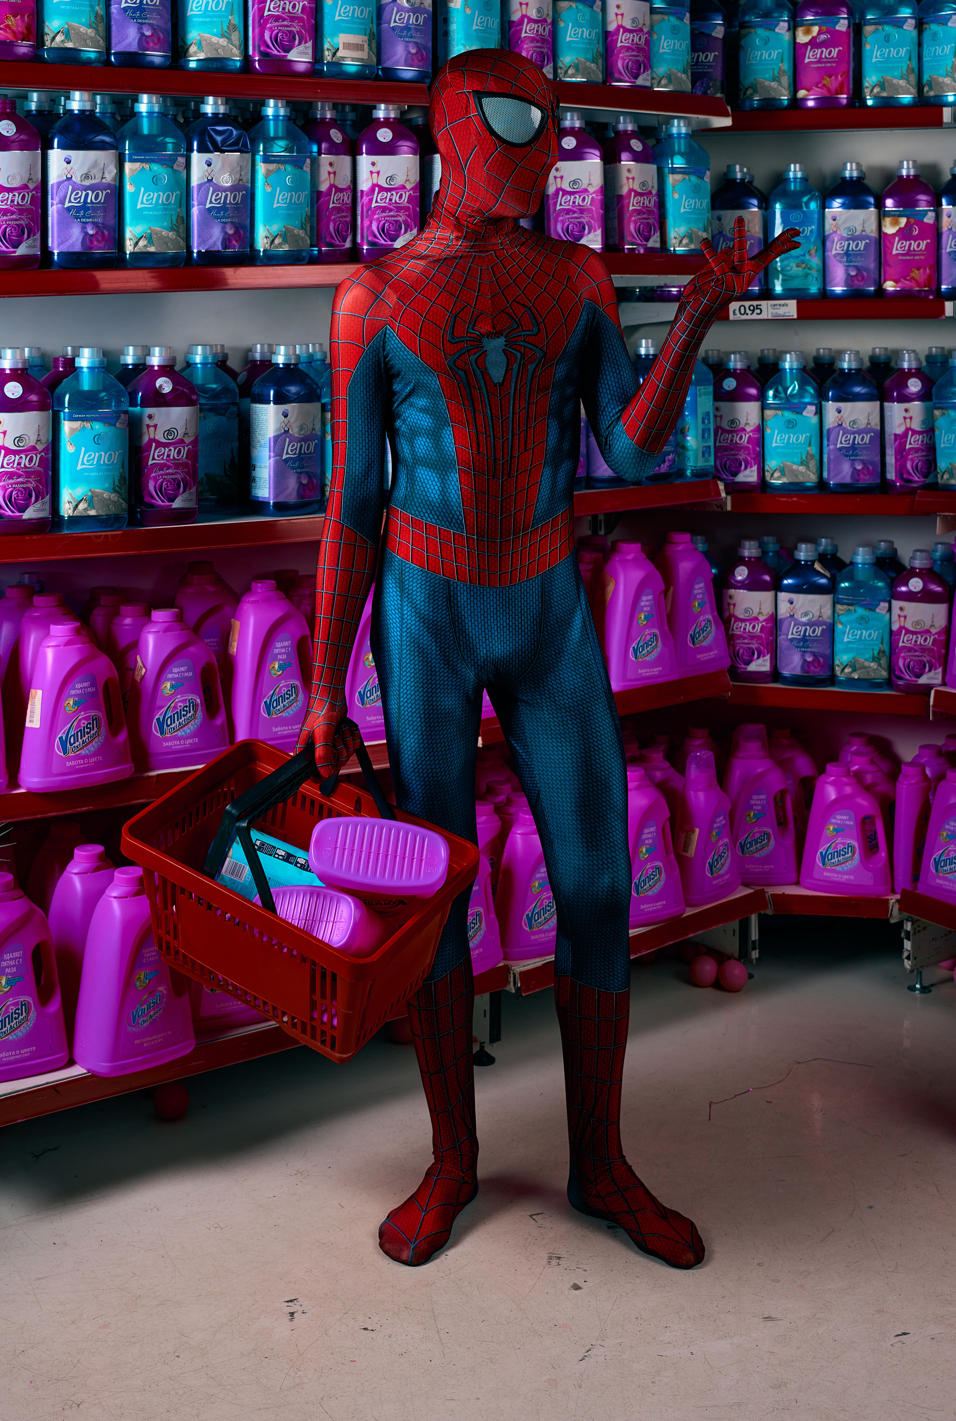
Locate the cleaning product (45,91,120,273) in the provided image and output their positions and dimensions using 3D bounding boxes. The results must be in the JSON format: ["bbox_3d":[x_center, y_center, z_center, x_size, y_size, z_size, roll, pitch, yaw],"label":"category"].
[{"bbox_3d":[-0.681,-0.913,2.400,0.116,0.288,0.086,-4,10,-23],"label":"cleaning product"}]

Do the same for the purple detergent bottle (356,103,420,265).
[{"bbox_3d":[-0.170,-0.992,2.620,0.116,0.288,0.086,-1,9,-9],"label":"purple detergent bottle"}]

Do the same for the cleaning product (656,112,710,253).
[{"bbox_3d":[0.453,-1.169,3.110,0.120,0.290,0.080,-7,12,-36],"label":"cleaning product"}]

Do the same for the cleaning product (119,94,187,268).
[{"bbox_3d":[-0.575,-0.940,2.470,0.120,0.298,0.086,-7,15,-26],"label":"cleaning product"}]

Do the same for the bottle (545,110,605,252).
[{"bbox_3d":[0.200,-1.097,2.890,0.116,0.288,0.086,1,9,8],"label":"bottle"}]

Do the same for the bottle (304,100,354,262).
[{"bbox_3d":[-0.287,-0.978,2.590,0.120,0.290,0.080,-10,14,-44],"label":"bottle"}]

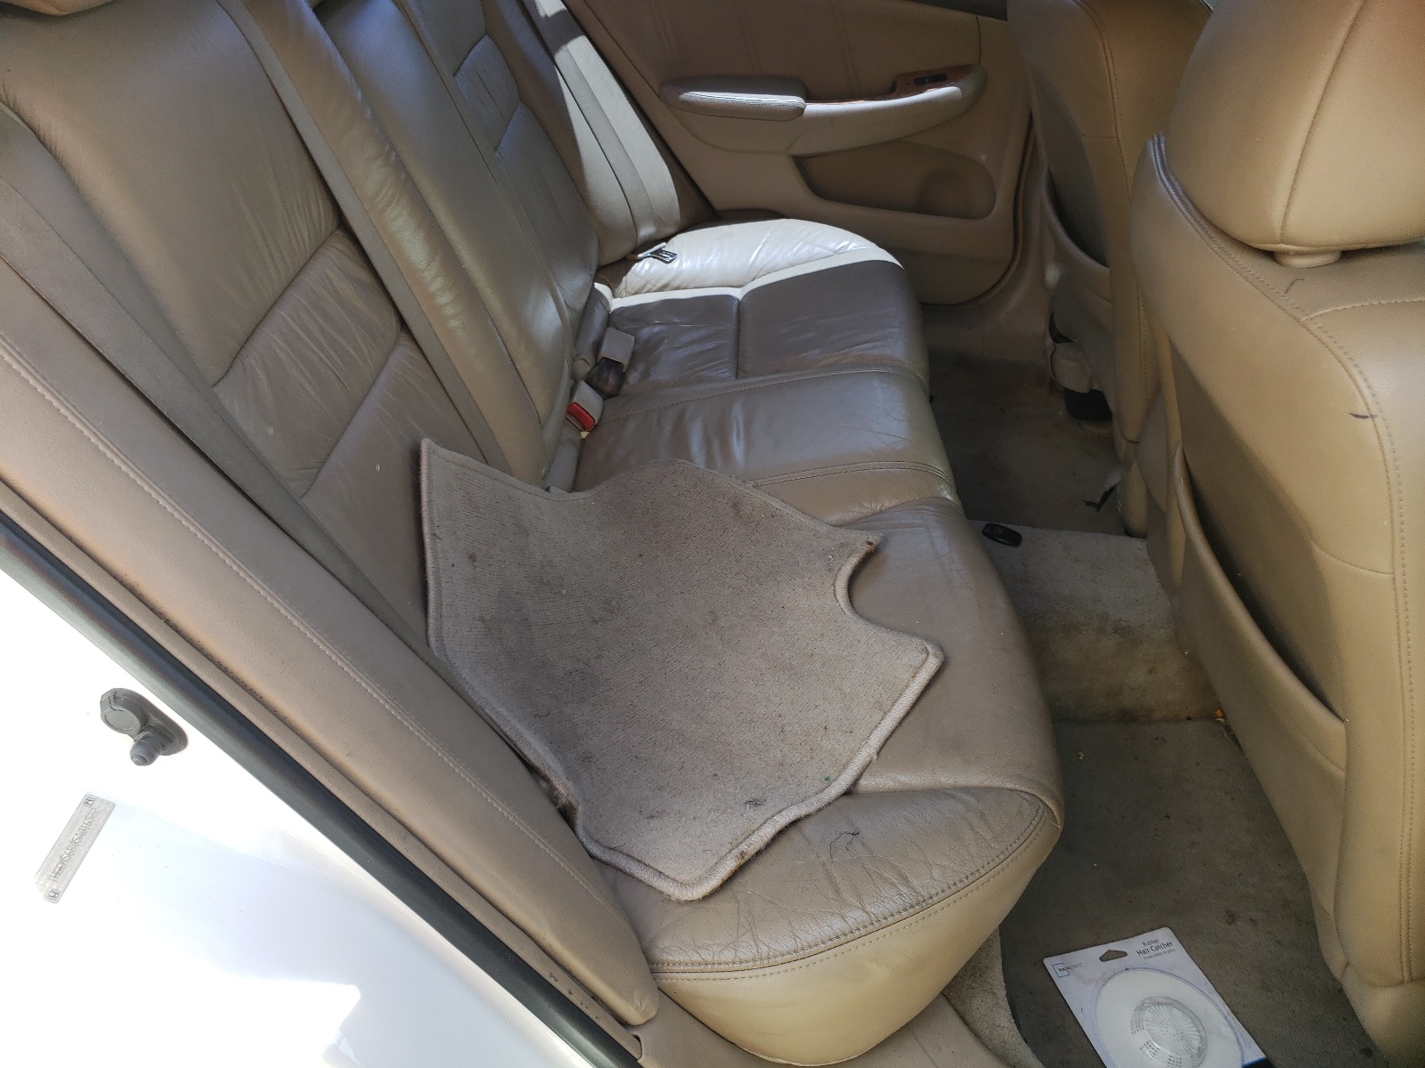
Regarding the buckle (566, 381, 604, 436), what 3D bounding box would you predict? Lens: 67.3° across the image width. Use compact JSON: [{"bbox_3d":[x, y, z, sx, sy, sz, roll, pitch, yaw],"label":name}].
[{"bbox_3d":[-0.150,-0.149,1.250,0.037,0.022,0.060,36,26,-20],"label":"buckle"}]

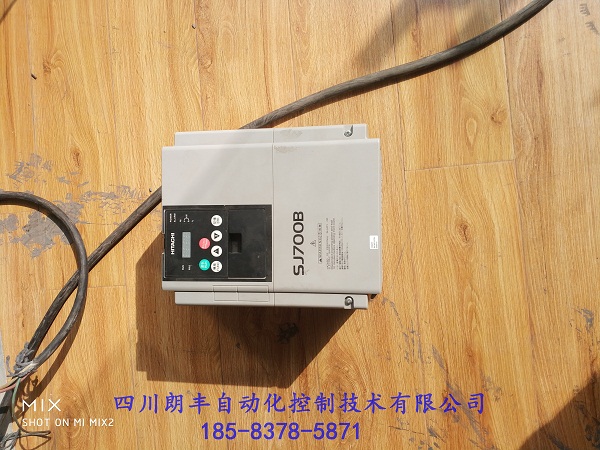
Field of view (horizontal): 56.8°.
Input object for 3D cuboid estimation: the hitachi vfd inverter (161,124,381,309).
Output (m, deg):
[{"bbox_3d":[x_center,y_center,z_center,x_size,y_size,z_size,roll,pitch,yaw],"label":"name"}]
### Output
[{"bbox_3d":[-0.021,-0.008,0.727,0.260,0.176,0.209,0,89,12],"label":"hitachi vfd inverter"}]

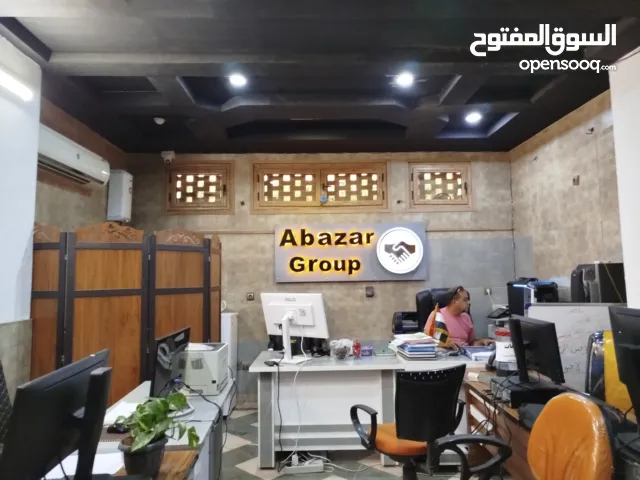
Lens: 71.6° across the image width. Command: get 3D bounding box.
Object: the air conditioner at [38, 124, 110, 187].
[{"bbox_3d":[-2.048,-0.656,3.564,0.220,0.310,1.100,-1,-5,-1],"label":"air conditioner"}]

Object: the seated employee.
[{"bbox_3d":[1.337,1.104,4.132,0.600,1.300,0.750,2,-5,-26],"label":"seated employee"}]

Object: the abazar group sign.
[{"bbox_3d":[0.352,0.134,4.960,1.680,0.655,0.060,-1,-5,-1],"label":"abazar group sign"}]

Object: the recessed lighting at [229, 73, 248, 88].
[{"bbox_3d":[-0.607,-1.196,3.309,0.140,0.040,0.140,-1,-5,-1],"label":"recessed lighting"}]

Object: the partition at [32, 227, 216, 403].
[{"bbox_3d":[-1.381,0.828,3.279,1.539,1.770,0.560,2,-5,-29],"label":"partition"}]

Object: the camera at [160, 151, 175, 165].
[{"bbox_3d":[-1.697,-0.920,4.949,0.140,0.160,0.160,0,-5,-10],"label":"camera"}]

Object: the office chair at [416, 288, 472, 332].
[{"bbox_3d":[1.331,1.147,4.399,0.660,1.260,0.700,2,-5,-25],"label":"office chair"}]

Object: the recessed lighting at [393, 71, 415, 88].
[{"bbox_3d":[0.628,-1.208,3.328,0.140,0.040,0.140,-1,-5,-1],"label":"recessed lighting"}]

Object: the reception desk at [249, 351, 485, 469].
[{"bbox_3d":[0.385,1.346,3.659,1.830,0.760,0.710,-1,-5,-1],"label":"reception desk"}]

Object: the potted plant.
[{"bbox_3d":[-0.591,0.707,1.614,0.260,0.270,0.250,-1,-5,-1],"label":"potted plant"}]

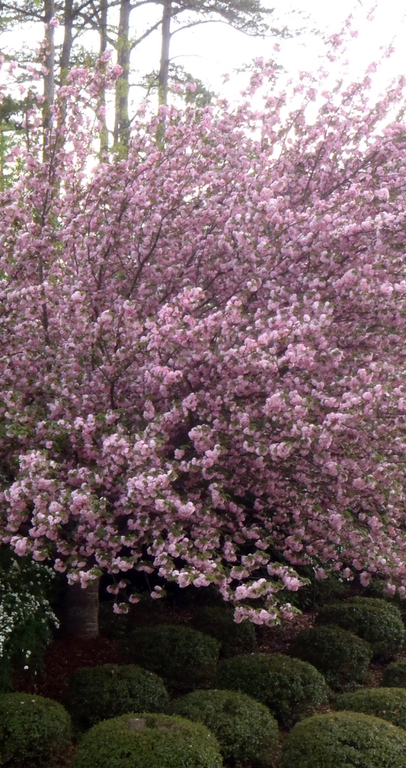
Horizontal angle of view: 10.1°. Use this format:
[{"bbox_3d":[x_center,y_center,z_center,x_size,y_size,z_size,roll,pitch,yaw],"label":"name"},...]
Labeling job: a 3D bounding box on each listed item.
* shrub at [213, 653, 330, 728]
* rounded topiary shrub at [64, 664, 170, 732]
[{"bbox_3d":[0.548,2.458,18.587,0.943,0.580,0.943,0,-2,0],"label":"shrub"},{"bbox_3d":[-0.654,2.373,17.550,0.799,0.463,0.799,0,1,0],"label":"rounded topiary shrub"}]

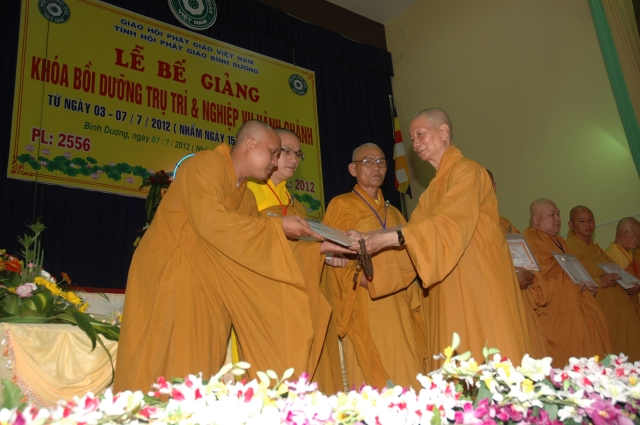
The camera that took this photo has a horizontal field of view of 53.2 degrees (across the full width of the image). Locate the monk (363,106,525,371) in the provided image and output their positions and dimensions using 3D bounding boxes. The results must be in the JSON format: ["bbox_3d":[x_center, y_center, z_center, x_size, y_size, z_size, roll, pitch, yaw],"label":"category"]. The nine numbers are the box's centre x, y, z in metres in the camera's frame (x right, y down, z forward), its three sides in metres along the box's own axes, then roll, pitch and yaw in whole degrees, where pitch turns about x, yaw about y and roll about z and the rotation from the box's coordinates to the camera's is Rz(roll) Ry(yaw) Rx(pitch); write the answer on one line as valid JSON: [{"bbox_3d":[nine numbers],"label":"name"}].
[{"bbox_3d":[0.482,0.355,2.431,0.740,1.660,0.540,4,-18,-24],"label":"monk"}]

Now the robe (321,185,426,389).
[{"bbox_3d":[0.286,0.457,2.725,0.580,1.640,0.460,8,-21,-35],"label":"robe"}]

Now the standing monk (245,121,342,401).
[{"bbox_3d":[-0.097,0.428,2.559,0.570,1.650,0.470,11,-22,-41],"label":"standing monk"}]

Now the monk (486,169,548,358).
[{"bbox_3d":[0.929,0.533,3.141,0.600,1.650,0.470,10,-22,-39],"label":"monk"}]

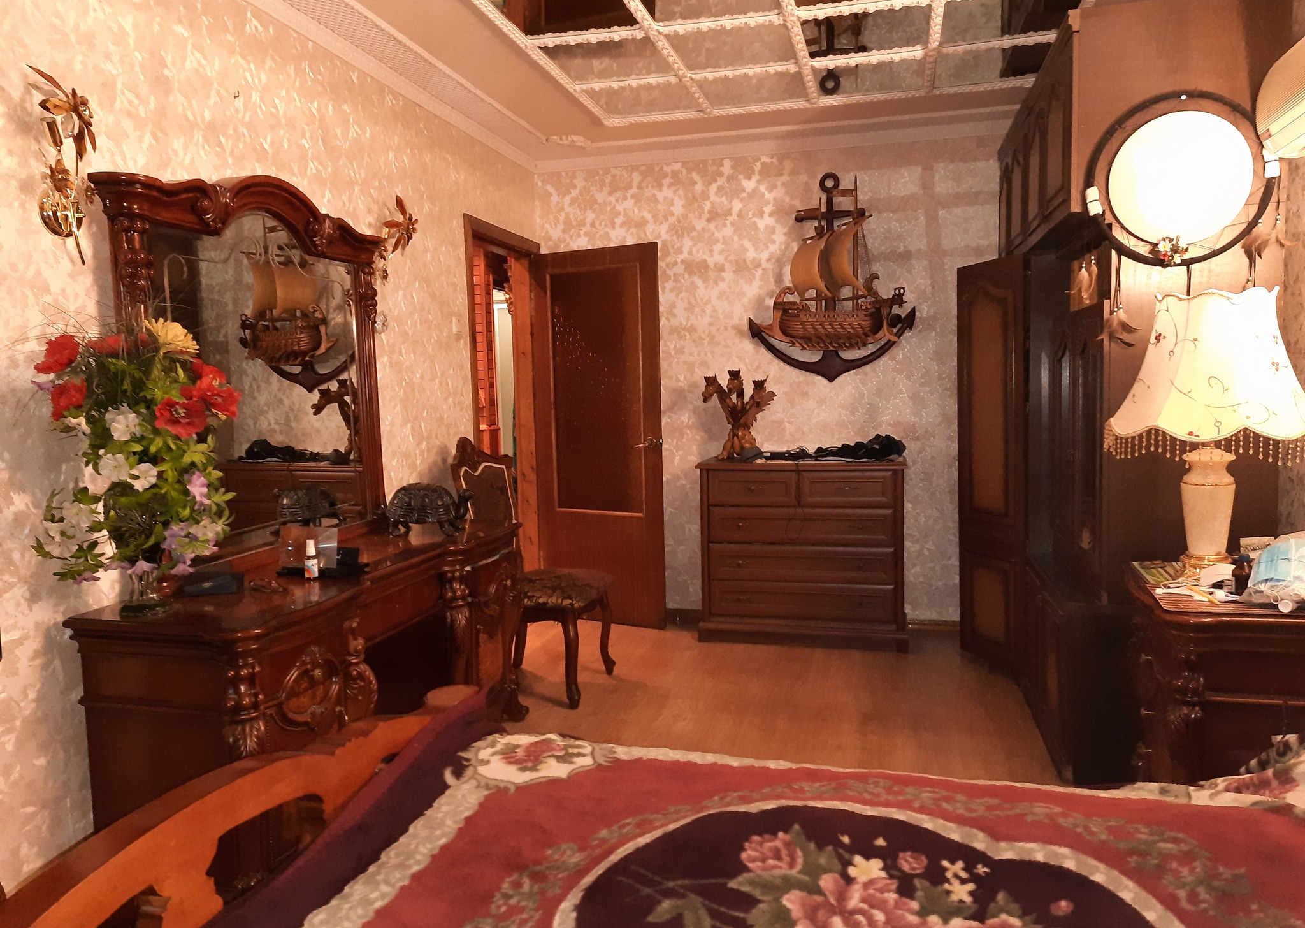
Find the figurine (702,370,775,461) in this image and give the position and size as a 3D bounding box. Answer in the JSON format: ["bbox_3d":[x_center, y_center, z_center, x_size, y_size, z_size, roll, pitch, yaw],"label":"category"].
[{"bbox_3d":[0.428,-0.232,4.519,0.360,0.467,0.260,1,5,22],"label":"figurine"}]

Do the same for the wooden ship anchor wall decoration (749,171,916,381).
[{"bbox_3d":[0.879,-0.931,4.485,0.835,1.040,0.270,0,5,14],"label":"wooden ship anchor wall decoration"}]

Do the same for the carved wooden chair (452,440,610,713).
[{"bbox_3d":[-0.507,0.420,3.844,0.595,1.075,0.490,0,5,17],"label":"carved wooden chair"}]

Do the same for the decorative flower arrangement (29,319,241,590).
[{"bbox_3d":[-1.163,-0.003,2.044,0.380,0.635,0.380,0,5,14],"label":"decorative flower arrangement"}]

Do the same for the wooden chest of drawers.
[{"bbox_3d":[0.760,0.433,4.544,1.001,0.878,0.441,0,5,14],"label":"wooden chest of drawers"}]

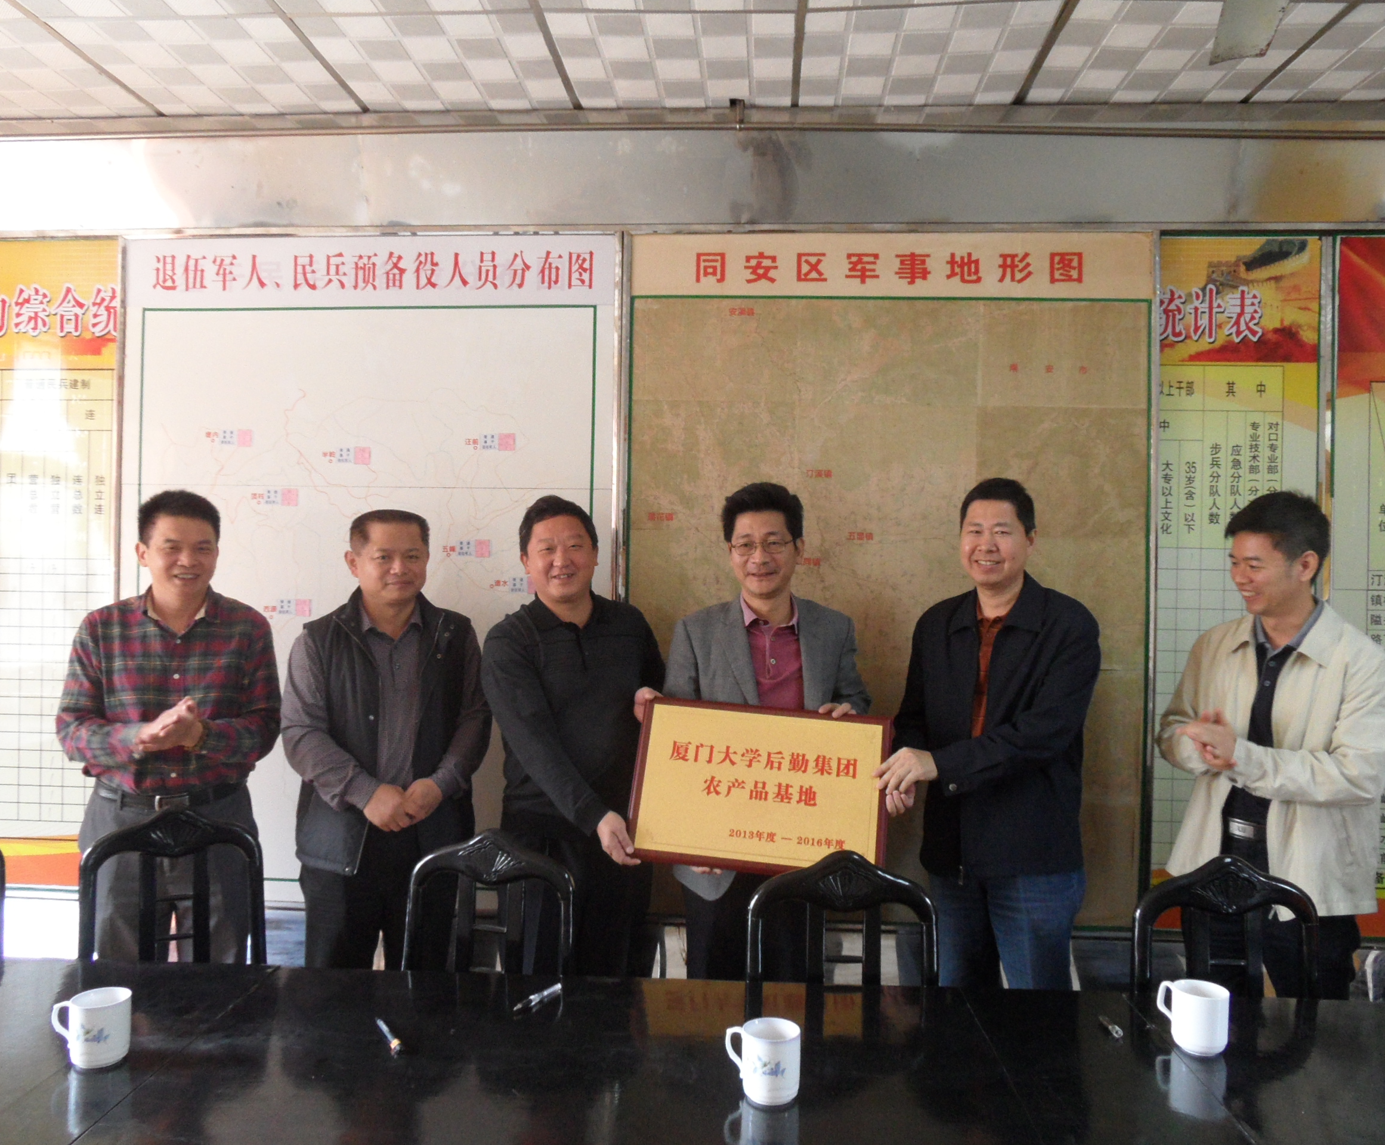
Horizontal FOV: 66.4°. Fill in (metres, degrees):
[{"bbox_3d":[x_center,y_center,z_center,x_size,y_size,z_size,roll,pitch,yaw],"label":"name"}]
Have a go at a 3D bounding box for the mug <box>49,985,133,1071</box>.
[{"bbox_3d":[-0.865,0.657,1.524,0.104,0.087,0.079,1,1,-18],"label":"mug"}]

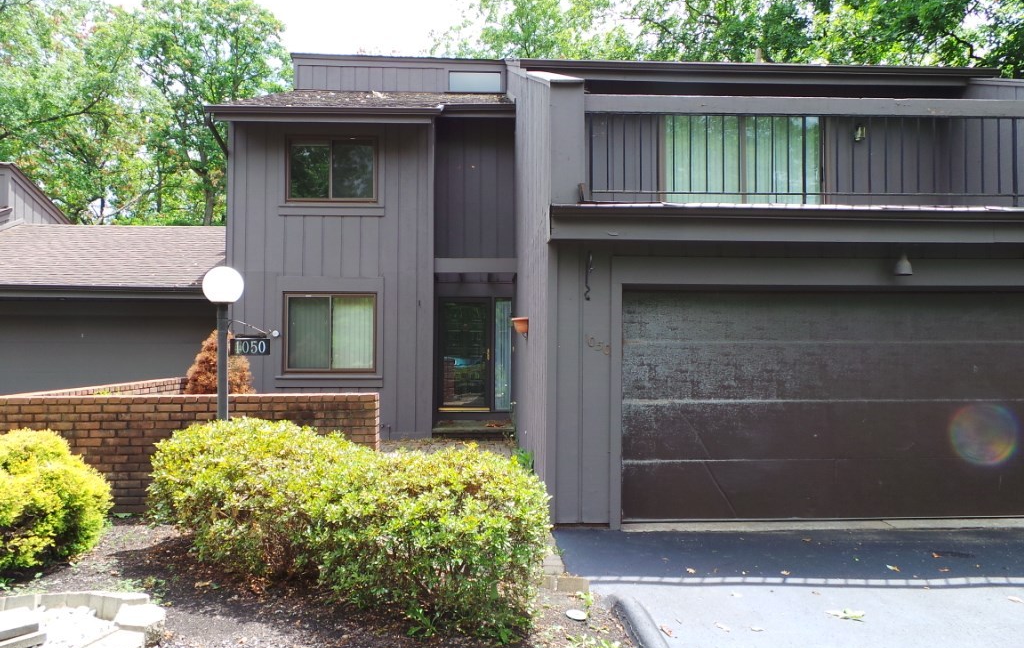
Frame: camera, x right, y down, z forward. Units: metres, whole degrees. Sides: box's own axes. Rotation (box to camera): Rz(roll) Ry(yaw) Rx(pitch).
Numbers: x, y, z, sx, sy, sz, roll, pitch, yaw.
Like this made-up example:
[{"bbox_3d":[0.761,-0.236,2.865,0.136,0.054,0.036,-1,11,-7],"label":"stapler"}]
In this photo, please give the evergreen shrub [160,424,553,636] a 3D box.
[{"bbox_3d":[-1.110,1.169,4.420,2.600,0.980,1.020,0,-1,24],"label":"evergreen shrub"}]

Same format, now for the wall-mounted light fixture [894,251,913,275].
[{"bbox_3d":[3.424,-0.529,5.950,0.158,0.225,0.220,0,-1,-2],"label":"wall-mounted light fixture"}]

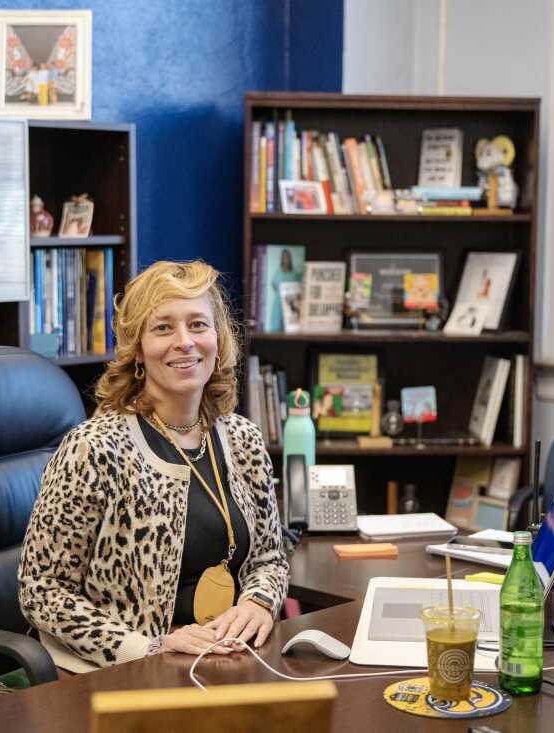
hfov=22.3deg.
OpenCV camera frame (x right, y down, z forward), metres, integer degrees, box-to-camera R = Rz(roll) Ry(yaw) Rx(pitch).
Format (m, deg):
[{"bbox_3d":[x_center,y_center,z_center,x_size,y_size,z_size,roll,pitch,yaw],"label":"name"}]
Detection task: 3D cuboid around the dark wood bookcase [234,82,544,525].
[{"bbox_3d":[0.347,0.054,4.605,0.915,1.830,0.310,1,6,0],"label":"dark wood bookcase"}]

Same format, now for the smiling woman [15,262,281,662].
[{"bbox_3d":[-0.125,0.506,2.574,0.500,1.380,0.780,-4,8,-38],"label":"smiling woman"}]

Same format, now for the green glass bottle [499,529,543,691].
[{"bbox_3d":[0.384,0.381,2.187,0.068,0.247,0.068,1,6,0],"label":"green glass bottle"}]

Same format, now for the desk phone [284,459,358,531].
[{"bbox_3d":[0.103,0.294,3.299,0.172,0.163,0.135,1,6,0],"label":"desk phone"}]

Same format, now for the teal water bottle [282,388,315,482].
[{"bbox_3d":[0.052,0.205,3.475,0.078,0.298,0.078,1,6,0],"label":"teal water bottle"}]

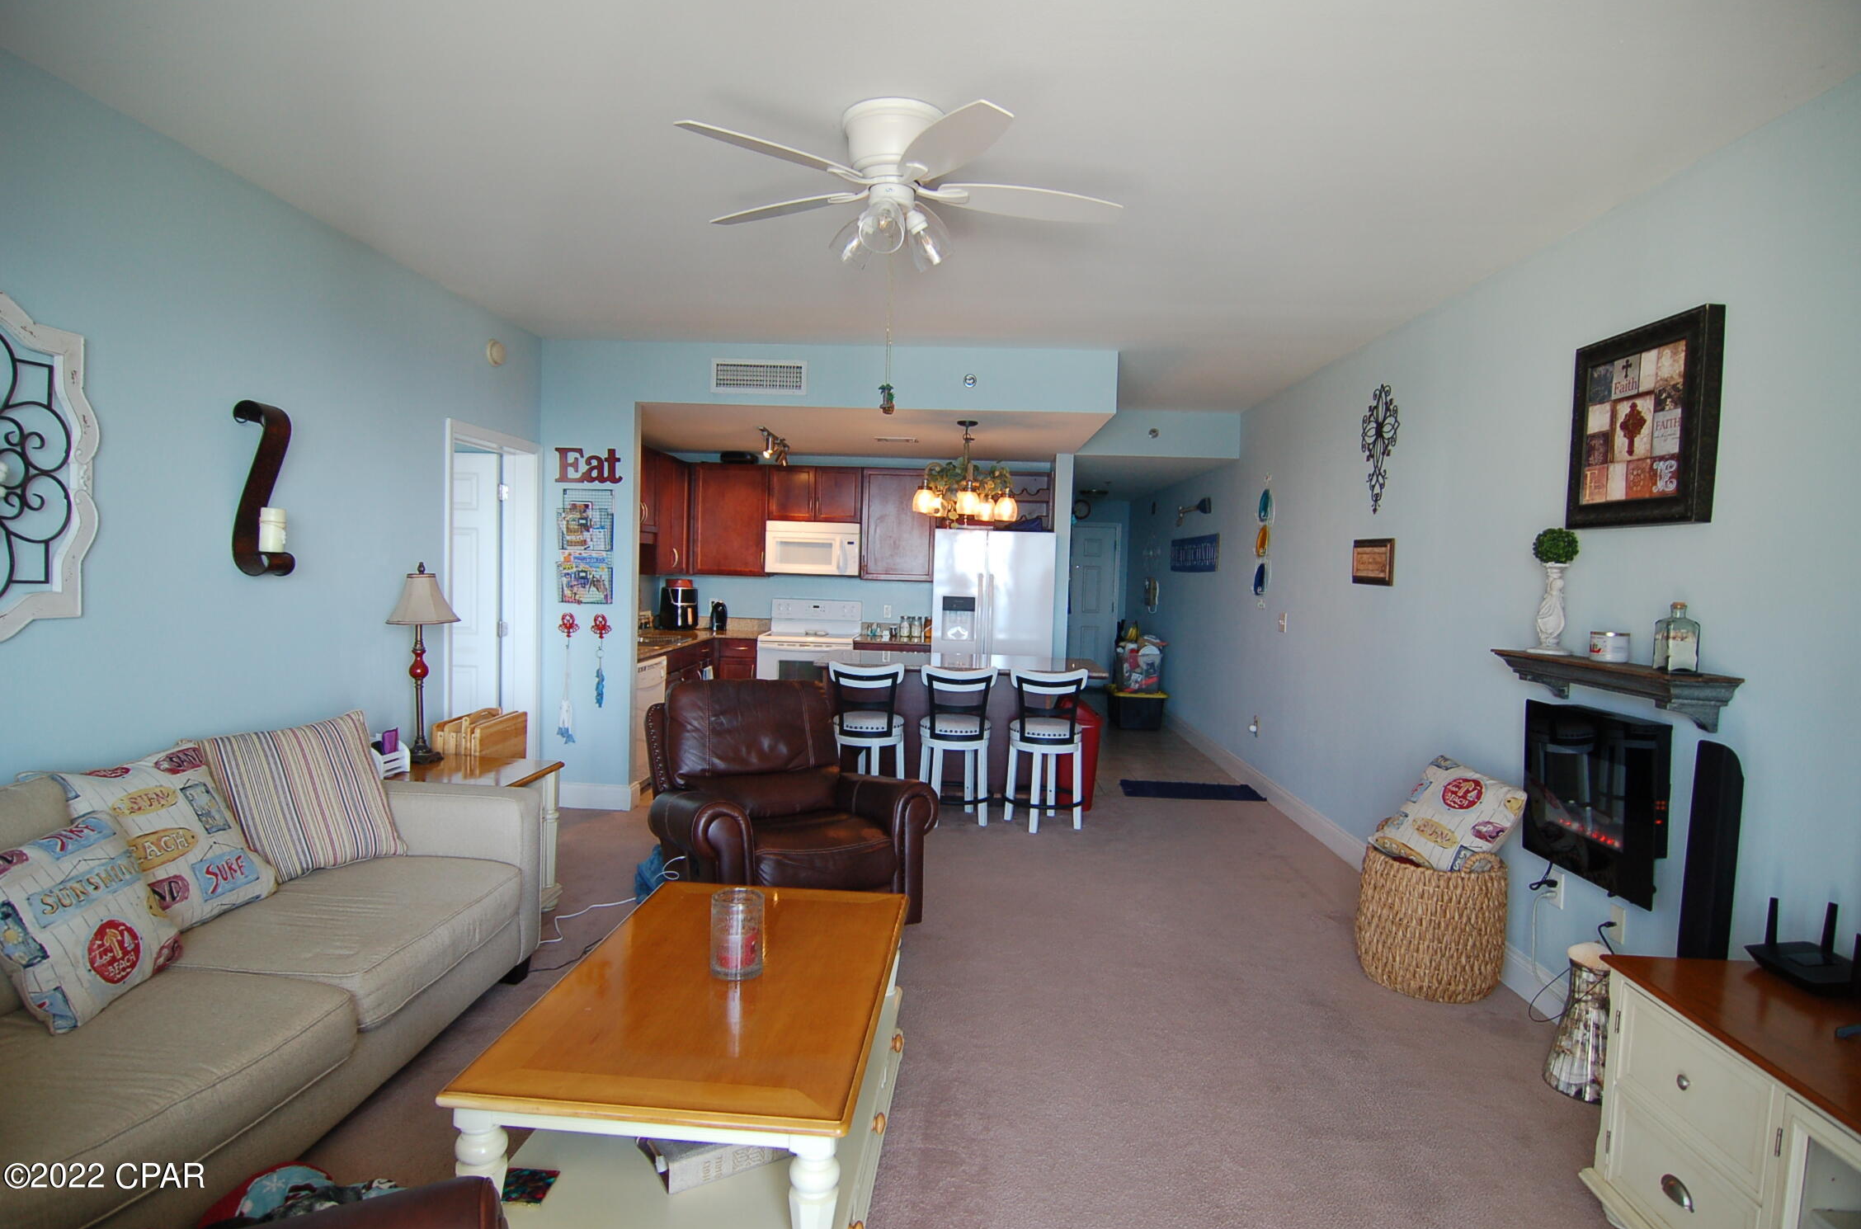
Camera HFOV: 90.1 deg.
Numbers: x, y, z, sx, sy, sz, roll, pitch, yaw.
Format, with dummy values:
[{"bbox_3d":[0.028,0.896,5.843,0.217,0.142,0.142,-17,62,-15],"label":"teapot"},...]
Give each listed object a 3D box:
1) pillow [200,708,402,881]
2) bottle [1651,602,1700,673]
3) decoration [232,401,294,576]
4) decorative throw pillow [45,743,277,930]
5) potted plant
[{"bbox_3d":[-1.993,0.582,3.020,0.170,0.470,0.440,-21,-10,33],"label":"pillow"},{"bbox_3d":[2.158,0.067,2.693,0.082,0.204,0.070,2,3,2],"label":"bottle"},{"bbox_3d":[-2.332,-0.442,3.257,0.110,0.600,0.150,2,3,2],"label":"decoration"},{"bbox_3d":[-2.095,0.613,2.540,0.150,0.490,0.500,-27,-1,6],"label":"decorative throw pillow"},{"bbox_3d":[2.086,-0.079,3.118,0.137,0.417,0.137,2,3,2],"label":"potted plant"}]

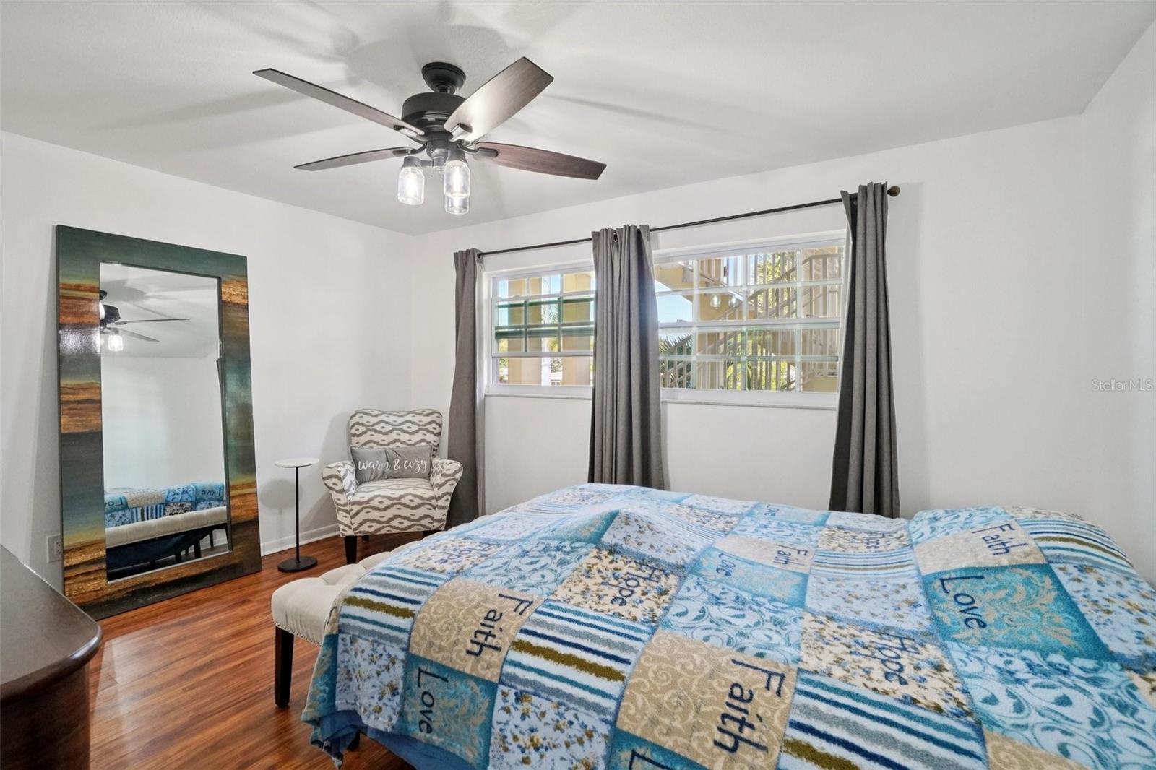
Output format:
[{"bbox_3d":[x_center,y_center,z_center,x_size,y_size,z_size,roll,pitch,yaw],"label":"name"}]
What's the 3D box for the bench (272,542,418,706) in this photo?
[{"bbox_3d":[-0.656,0.965,2.179,0.470,0.461,1.156,2,3,31],"label":"bench"}]

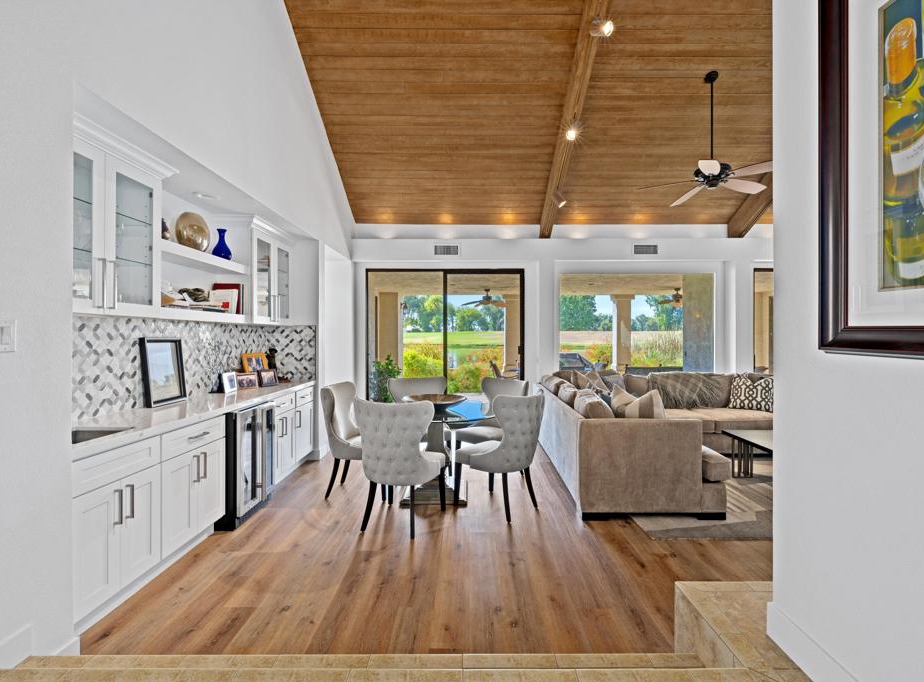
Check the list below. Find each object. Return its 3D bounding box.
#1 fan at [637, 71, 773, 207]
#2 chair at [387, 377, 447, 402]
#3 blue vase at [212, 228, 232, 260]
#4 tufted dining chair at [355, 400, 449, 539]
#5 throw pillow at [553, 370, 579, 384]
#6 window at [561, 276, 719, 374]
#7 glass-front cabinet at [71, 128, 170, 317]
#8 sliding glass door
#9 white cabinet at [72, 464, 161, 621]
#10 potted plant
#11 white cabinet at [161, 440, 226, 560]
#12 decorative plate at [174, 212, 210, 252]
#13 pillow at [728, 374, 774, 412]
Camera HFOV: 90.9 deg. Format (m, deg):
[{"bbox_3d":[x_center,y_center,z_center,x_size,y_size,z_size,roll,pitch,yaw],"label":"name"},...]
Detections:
[{"bbox_3d":[2.620,-2.214,4.760,1.420,1.220,1.420,0,0,0],"label":"fan"},{"bbox_3d":[-0.425,0.897,4.785,0.590,0.975,0.640,0,0,-17],"label":"chair"},{"bbox_3d":[-2.155,-0.857,4.098,0.160,0.295,0.160,0,0,1],"label":"blue vase"},{"bbox_3d":[-0.440,0.901,3.535,0.590,0.975,0.640,0,0,17],"label":"tufted dining chair"},{"bbox_3d":[1.500,0.672,6.280,0.520,0.450,0.210,0,-10,-9],"label":"throw pillow"},{"bbox_3d":[2.635,-0.204,6.899,2.342,1.663,0.100,0,0,1],"label":"window"},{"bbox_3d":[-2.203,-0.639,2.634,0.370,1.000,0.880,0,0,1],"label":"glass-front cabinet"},{"bbox_3d":[-0.256,0.131,6.937,2.411,2.472,0.110,0,0,1],"label":"sliding glass door"},{"bbox_3d":[-2.049,0.929,2.354,0.590,0.826,0.610,0,0,1],"label":"white cabinet"},{"bbox_3d":[-1.140,0.778,6.750,0.490,1.140,0.470,0,0,0],"label":"potted plant"},{"bbox_3d":[-2.037,1.005,3.059,0.560,0.580,0.730,0,0,1],"label":"white cabinet"},{"bbox_3d":[-2.179,-0.874,3.708,0.120,0.340,0.340,5,2,21],"label":"decorative plate"},{"bbox_3d":[3.704,0.671,5.834,0.550,0.470,0.180,-2,-15,7],"label":"pillow"}]

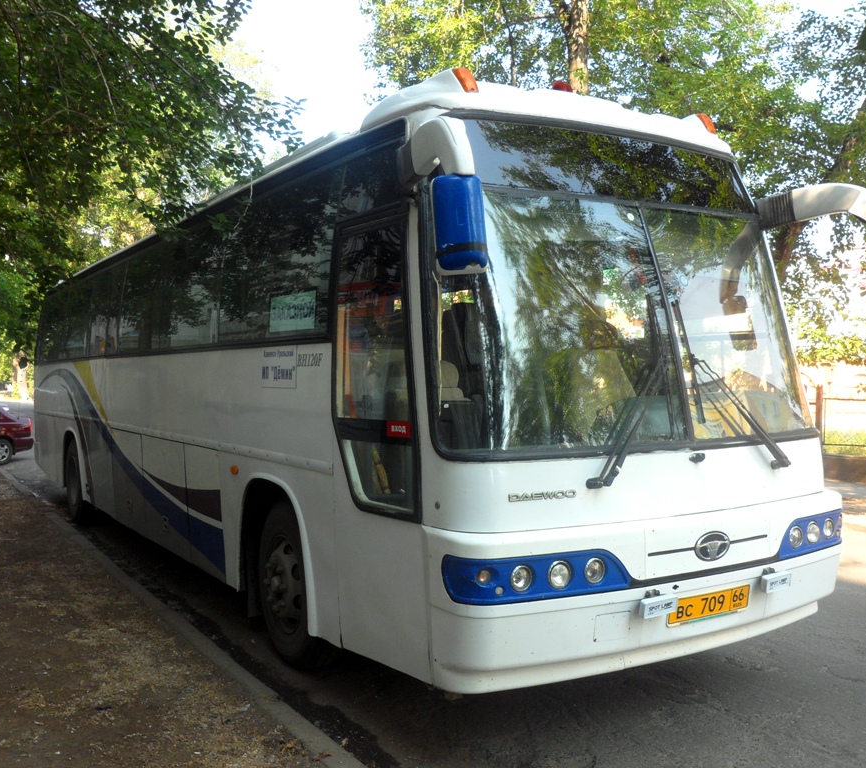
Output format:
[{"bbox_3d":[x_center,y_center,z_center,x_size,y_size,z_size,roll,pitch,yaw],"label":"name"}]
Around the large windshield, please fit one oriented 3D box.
[{"bbox_3d":[1.029,-0.453,4.778,2.300,1.600,0.360,-2,-13,-31],"label":"large windshield"}]

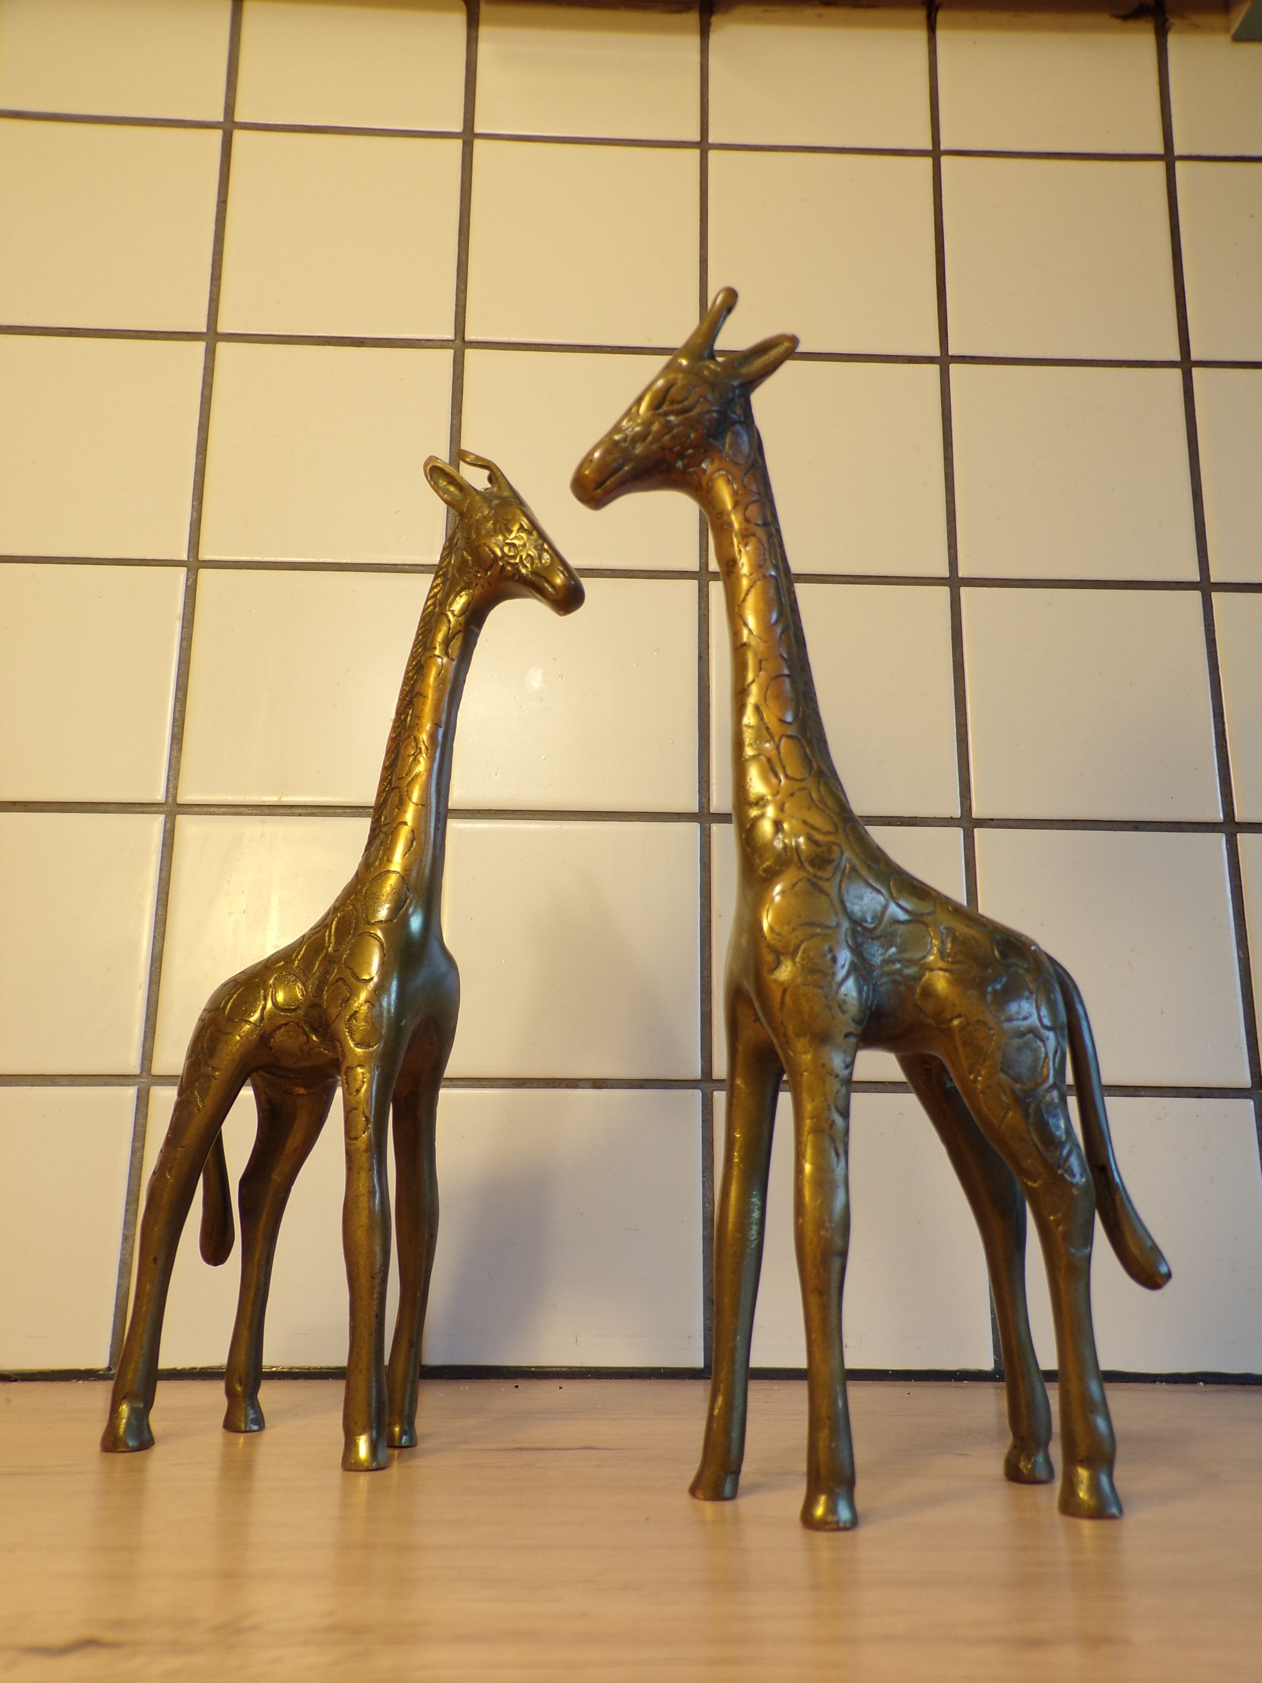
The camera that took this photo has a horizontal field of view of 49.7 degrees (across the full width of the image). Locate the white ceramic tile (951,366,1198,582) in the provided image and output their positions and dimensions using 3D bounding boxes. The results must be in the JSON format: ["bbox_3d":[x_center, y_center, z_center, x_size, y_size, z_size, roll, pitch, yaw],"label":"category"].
[{"bbox_3d":[0.184,-0.153,0.569,0.099,0.098,0.008,1,-13,-2],"label":"white ceramic tile"}]

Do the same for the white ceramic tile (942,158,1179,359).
[{"bbox_3d":[0.186,-0.253,0.594,0.099,0.099,0.008,1,-13,-2],"label":"white ceramic tile"}]

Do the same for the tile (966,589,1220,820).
[{"bbox_3d":[0.184,-0.054,0.548,0.099,0.099,0.008,1,-13,-2],"label":"tile"}]

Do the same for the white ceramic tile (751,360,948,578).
[{"bbox_3d":[0.082,-0.155,0.566,0.099,0.098,0.008,1,-13,-2],"label":"white ceramic tile"}]

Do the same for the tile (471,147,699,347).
[{"bbox_3d":[-0.020,-0.256,0.588,0.099,0.099,0.008,1,-13,-2],"label":"tile"}]

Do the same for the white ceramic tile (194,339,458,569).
[{"bbox_3d":[-0.124,-0.159,0.562,0.099,0.099,0.008,1,-13,-2],"label":"white ceramic tile"}]

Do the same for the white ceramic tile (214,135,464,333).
[{"bbox_3d":[-0.122,-0.257,0.582,0.099,0.098,0.008,1,-13,-2],"label":"white ceramic tile"}]

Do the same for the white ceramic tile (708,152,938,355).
[{"bbox_3d":[0.083,-0.255,0.591,0.099,0.099,0.008,1,-13,-2],"label":"white ceramic tile"}]

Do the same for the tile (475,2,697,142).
[{"bbox_3d":[-0.019,-0.353,0.608,0.099,0.098,0.008,1,-13,-2],"label":"tile"}]

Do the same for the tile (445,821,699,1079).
[{"bbox_3d":[-0.023,0.041,0.519,0.099,0.099,0.008,1,-13,-2],"label":"tile"}]

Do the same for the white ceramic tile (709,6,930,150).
[{"bbox_3d":[0.083,-0.352,0.611,0.099,0.098,0.008,1,-13,-2],"label":"white ceramic tile"}]

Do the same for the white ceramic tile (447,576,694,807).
[{"bbox_3d":[-0.022,-0.058,0.540,0.099,0.098,0.008,1,-13,-2],"label":"white ceramic tile"}]

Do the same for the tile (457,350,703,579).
[{"bbox_3d":[-0.021,-0.156,0.562,0.099,0.098,0.008,1,-13,-2],"label":"tile"}]

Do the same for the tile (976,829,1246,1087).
[{"bbox_3d":[0.182,0.044,0.523,0.099,0.098,0.008,1,-13,-2],"label":"tile"}]

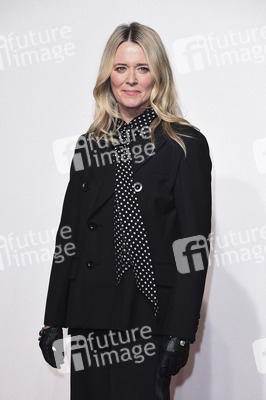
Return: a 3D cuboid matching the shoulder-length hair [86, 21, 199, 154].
[{"bbox_3d":[0.027,-0.323,4.800,0.315,0.380,0.250,0,3,7],"label":"shoulder-length hair"}]

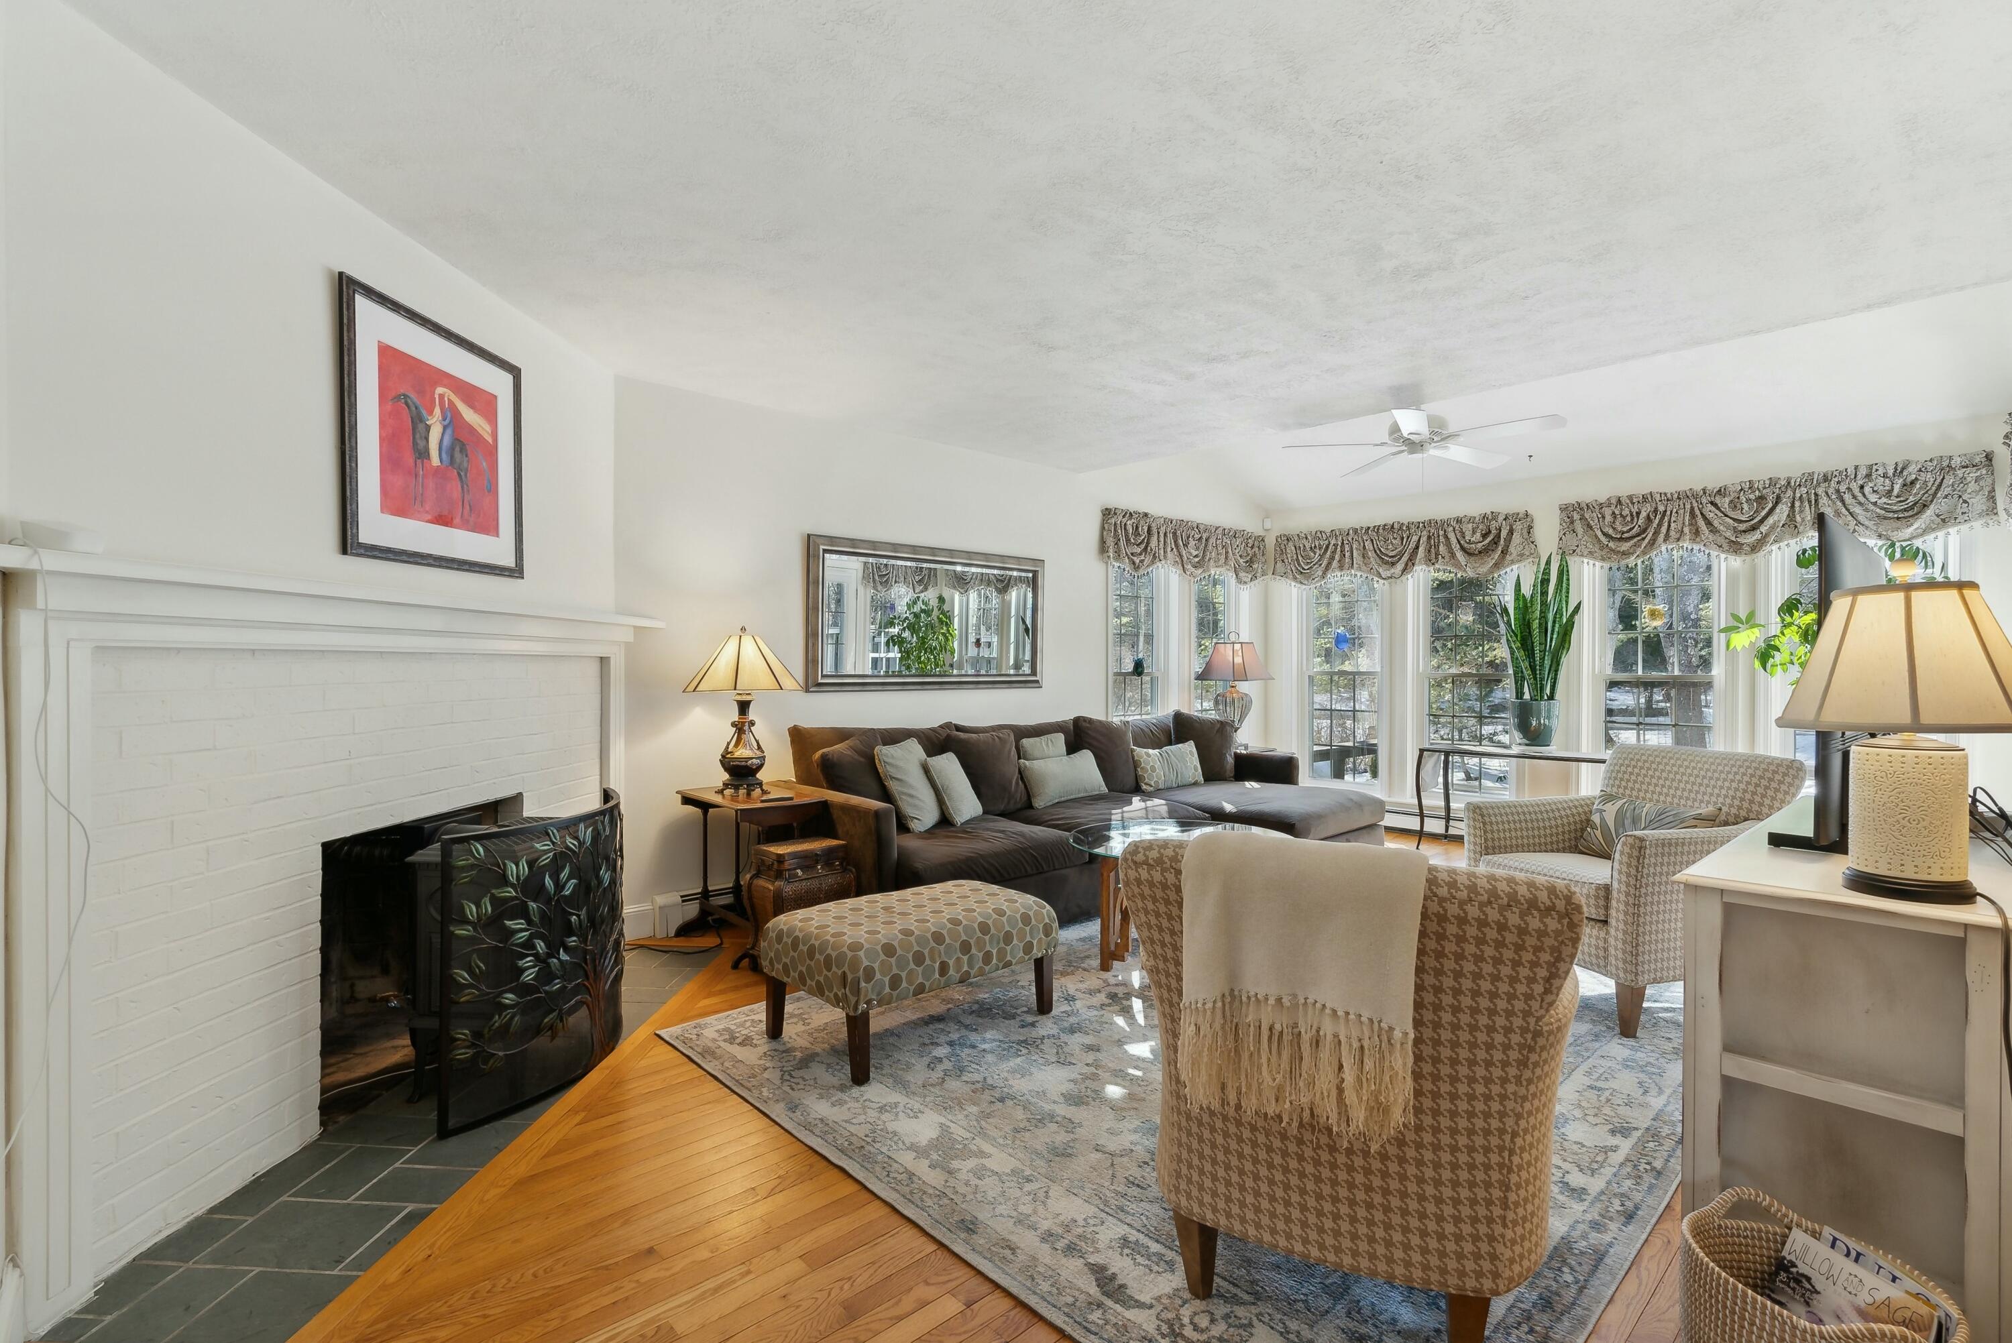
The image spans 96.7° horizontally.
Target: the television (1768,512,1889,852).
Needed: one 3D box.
[{"bbox_3d":[1.904,0.041,1.995,1.103,0.662,0.220,0,0,-42],"label":"television"}]

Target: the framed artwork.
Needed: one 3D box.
[{"bbox_3d":[-1.734,-0.687,2.758,0.035,0.745,0.790,0,0,3],"label":"framed artwork"}]

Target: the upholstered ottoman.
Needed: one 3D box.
[{"bbox_3d":[-0.294,0.958,2.961,0.880,0.435,0.510,0,0,-42],"label":"upholstered ottoman"}]

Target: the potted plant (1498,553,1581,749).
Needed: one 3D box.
[{"bbox_3d":[3.297,-0.109,5.543,0.460,1.220,0.500,0,0,-42],"label":"potted plant"}]

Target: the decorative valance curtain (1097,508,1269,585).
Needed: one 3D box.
[{"bbox_3d":[1.356,-0.860,6.499,2.040,0.450,0.150,0,0,-42],"label":"decorative valance curtain"}]

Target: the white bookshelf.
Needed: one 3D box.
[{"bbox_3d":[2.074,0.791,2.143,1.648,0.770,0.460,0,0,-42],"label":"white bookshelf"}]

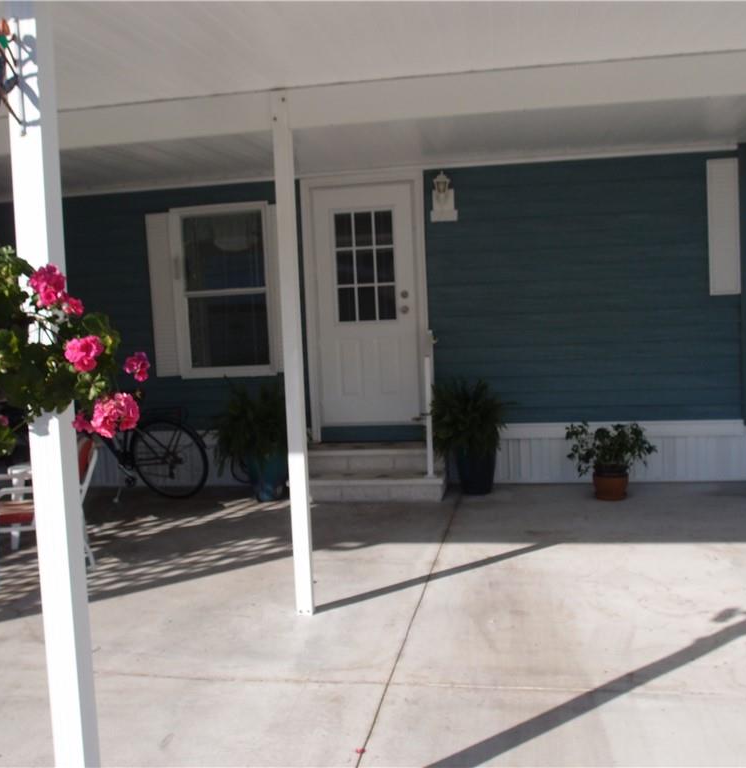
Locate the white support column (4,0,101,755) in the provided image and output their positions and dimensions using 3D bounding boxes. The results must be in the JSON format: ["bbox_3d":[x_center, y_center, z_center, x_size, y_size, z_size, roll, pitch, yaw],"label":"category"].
[{"bbox_3d":[-0.711,0.102,1.848,0.073,2.374,0.072,-2,4,11],"label":"white support column"}]

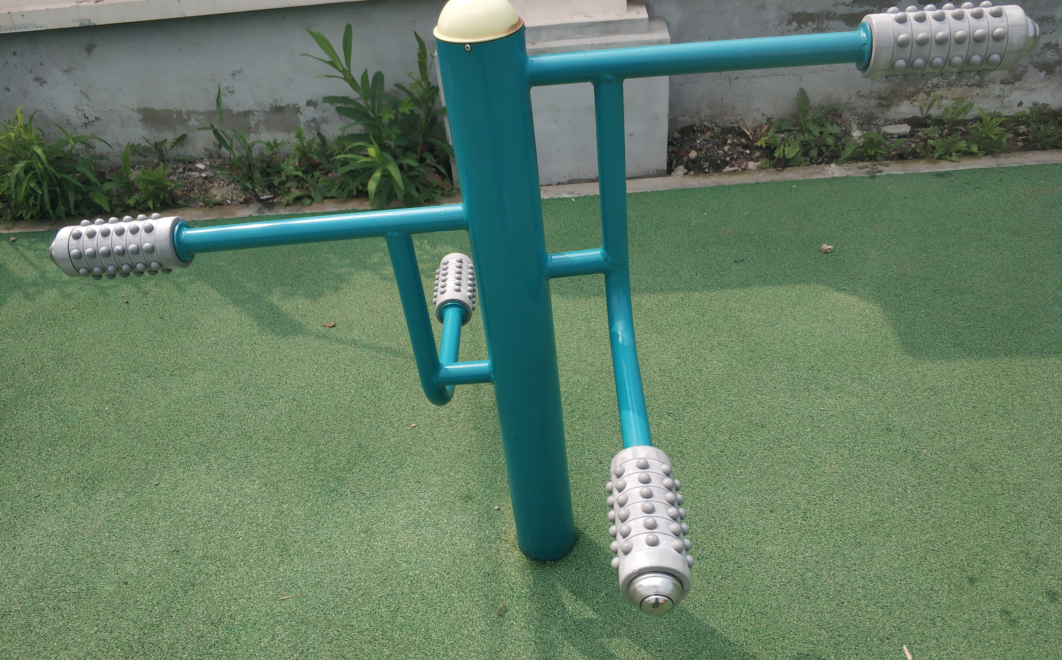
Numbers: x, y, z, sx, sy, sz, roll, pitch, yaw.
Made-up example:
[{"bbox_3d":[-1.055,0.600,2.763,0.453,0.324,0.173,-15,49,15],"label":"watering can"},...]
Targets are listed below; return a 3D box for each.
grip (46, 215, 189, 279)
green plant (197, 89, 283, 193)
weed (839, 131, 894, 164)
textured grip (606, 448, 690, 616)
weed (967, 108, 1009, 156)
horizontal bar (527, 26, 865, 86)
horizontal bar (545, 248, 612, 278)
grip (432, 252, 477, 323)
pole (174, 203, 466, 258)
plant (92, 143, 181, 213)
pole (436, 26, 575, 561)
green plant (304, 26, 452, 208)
[{"bbox_3d":[-0.640,-0.125,1.274,0.207,0.094,0.094,-5,38,3],"label":"grip"},{"bbox_3d":[-1.066,-0.709,3.039,0.318,0.349,0.240,-3,38,5],"label":"green plant"},{"bbox_3d":[1.157,-0.646,2.841,0.189,0.075,0.160,-3,38,5],"label":"weed"},{"bbox_3d":[0.143,0.246,1.006,0.095,0.095,0.208,-5,38,3],"label":"textured grip"},{"bbox_3d":[1.552,-0.688,2.820,0.134,0.144,0.124,-4,38,4],"label":"weed"},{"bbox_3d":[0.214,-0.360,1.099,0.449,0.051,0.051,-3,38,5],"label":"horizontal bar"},{"bbox_3d":[0.076,-0.105,1.303,0.102,0.039,0.039,-5,38,2],"label":"horizontal bar"},{"bbox_3d":[-0.169,-0.099,1.867,0.094,0.094,0.207,-5,38,2],"label":"grip"},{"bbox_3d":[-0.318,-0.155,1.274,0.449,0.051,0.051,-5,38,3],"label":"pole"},{"bbox_3d":[-1.491,-0.590,3.114,0.319,0.216,0.268,-4,38,4],"label":"plant"},{"bbox_3d":[-0.017,0.022,1.417,0.117,1.069,0.117,-4,38,4],"label":"pole"},{"bbox_3d":[-0.555,-0.752,2.890,0.494,0.567,0.371,-4,38,4],"label":"green plant"}]

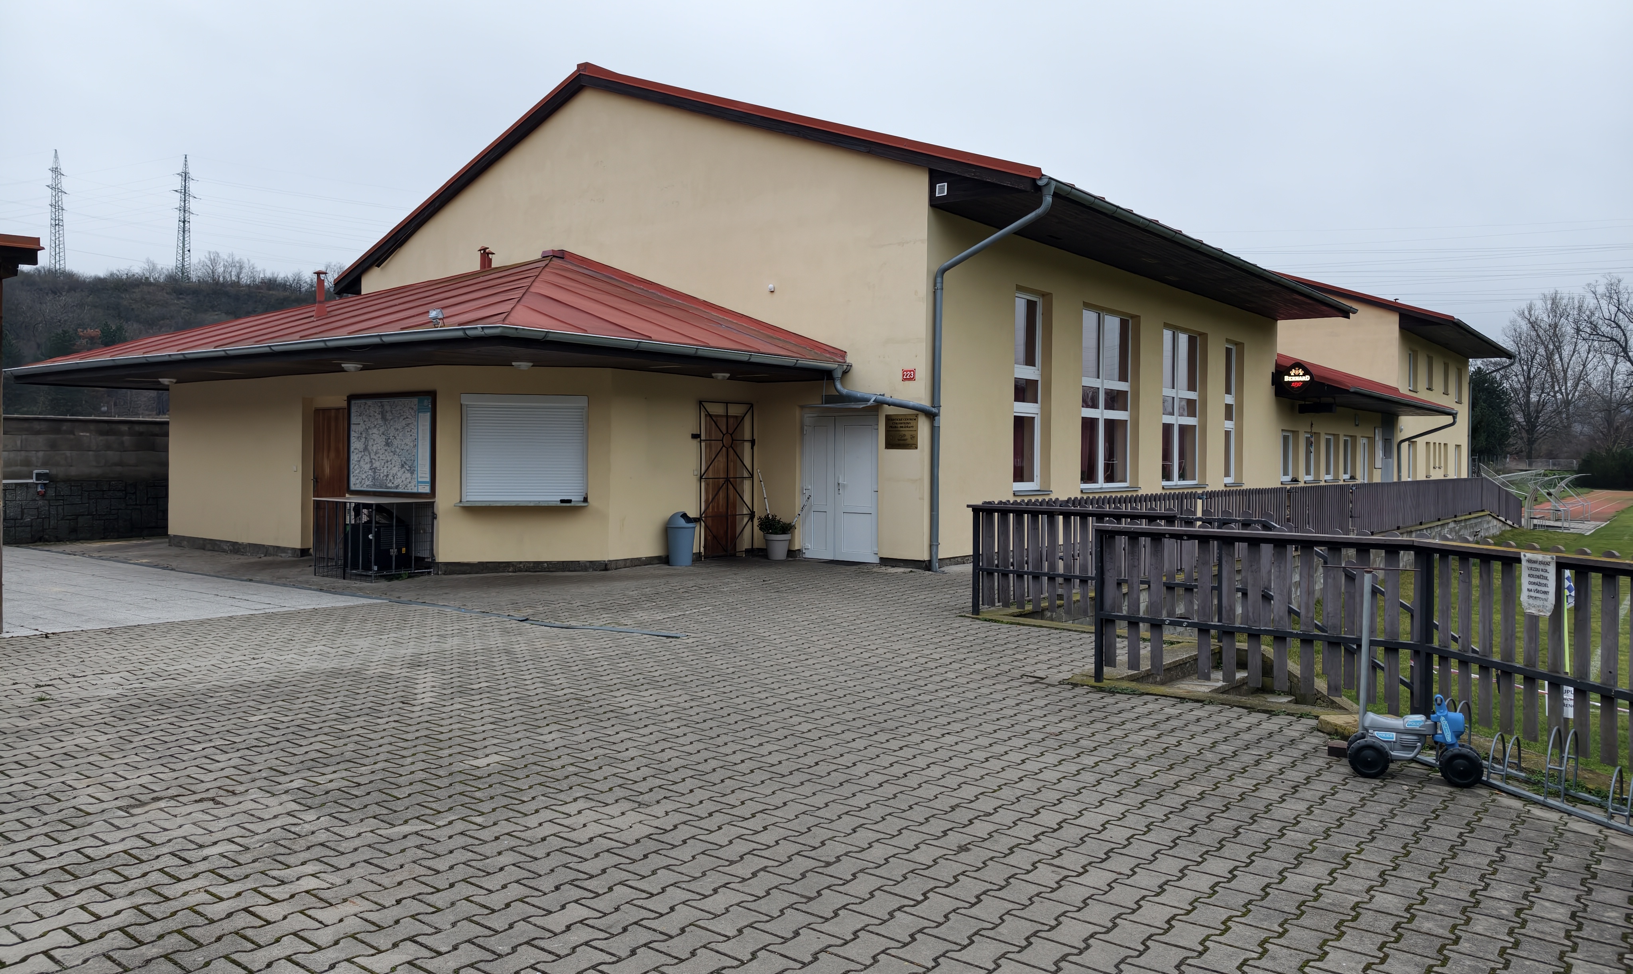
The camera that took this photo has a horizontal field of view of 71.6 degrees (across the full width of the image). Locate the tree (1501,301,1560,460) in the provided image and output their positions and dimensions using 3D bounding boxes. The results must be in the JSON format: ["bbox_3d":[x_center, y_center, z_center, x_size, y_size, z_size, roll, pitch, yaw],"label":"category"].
[{"bbox_3d":[85.259,-12.321,135.000,7.000,19.600,7.000,1,2,32],"label":"tree"}]

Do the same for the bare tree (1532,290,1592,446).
[{"bbox_3d":[93.200,-14.080,142.000,7.600,21.300,7.600,1,2,33],"label":"bare tree"}]

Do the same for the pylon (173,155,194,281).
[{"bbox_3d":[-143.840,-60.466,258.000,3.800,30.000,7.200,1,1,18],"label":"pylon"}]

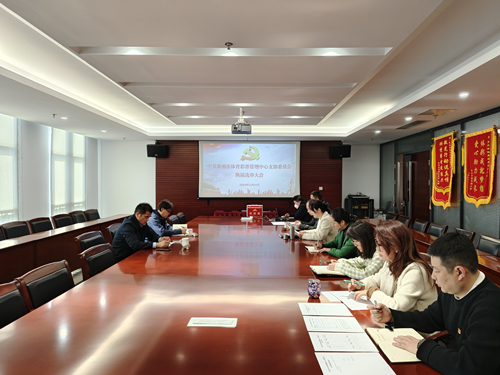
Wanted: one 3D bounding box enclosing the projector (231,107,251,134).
[{"bbox_3d":[-0.141,-1.059,5.308,0.320,0.420,0.280,0,1,1],"label":"projector"}]

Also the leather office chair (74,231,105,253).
[{"bbox_3d":[-1.538,1.004,3.740,0.580,0.960,0.500,0,1,1],"label":"leather office chair"}]

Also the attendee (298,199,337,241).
[{"bbox_3d":[0.998,0.824,4.473,0.690,1.260,0.480,0,1,1],"label":"attendee"}]

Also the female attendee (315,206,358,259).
[{"bbox_3d":[1.006,0.845,3.523,0.690,1.250,0.480,0,1,1],"label":"female attendee"}]

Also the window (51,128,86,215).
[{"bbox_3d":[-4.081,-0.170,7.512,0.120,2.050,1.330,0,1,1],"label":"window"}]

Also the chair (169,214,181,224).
[{"bbox_3d":[-1.045,0.974,5.720,0.580,0.960,0.500,0,1,1],"label":"chair"}]

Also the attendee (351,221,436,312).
[{"bbox_3d":[0.955,0.863,2.154,0.690,1.260,0.480,0,1,1],"label":"attendee"}]

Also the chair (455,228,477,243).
[{"bbox_3d":[2.368,0.998,4.100,0.580,0.960,0.500,0,1,4],"label":"chair"}]

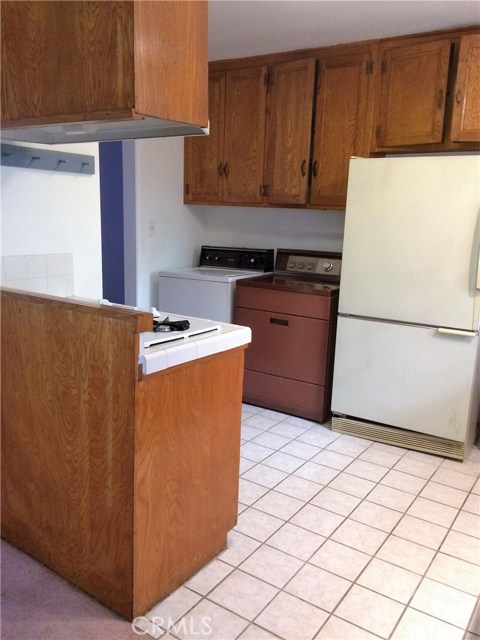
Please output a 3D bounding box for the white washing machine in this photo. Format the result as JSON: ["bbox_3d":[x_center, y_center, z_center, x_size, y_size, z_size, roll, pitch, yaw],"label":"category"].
[{"bbox_3d":[-0.197,-0.046,4.467,0.673,1.089,0.652,9,13,31],"label":"white washing machine"}]

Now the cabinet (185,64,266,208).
[{"bbox_3d":[-0.044,-1.435,4.314,0.753,1.009,0.310,9,13,31],"label":"cabinet"}]

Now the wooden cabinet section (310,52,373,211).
[{"bbox_3d":[0.755,-1.295,3.765,0.397,0.997,0.317,9,13,30],"label":"wooden cabinet section"}]

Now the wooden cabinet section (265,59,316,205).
[{"bbox_3d":[0.432,-1.344,3.948,0.352,0.997,0.327,9,13,30],"label":"wooden cabinet section"}]

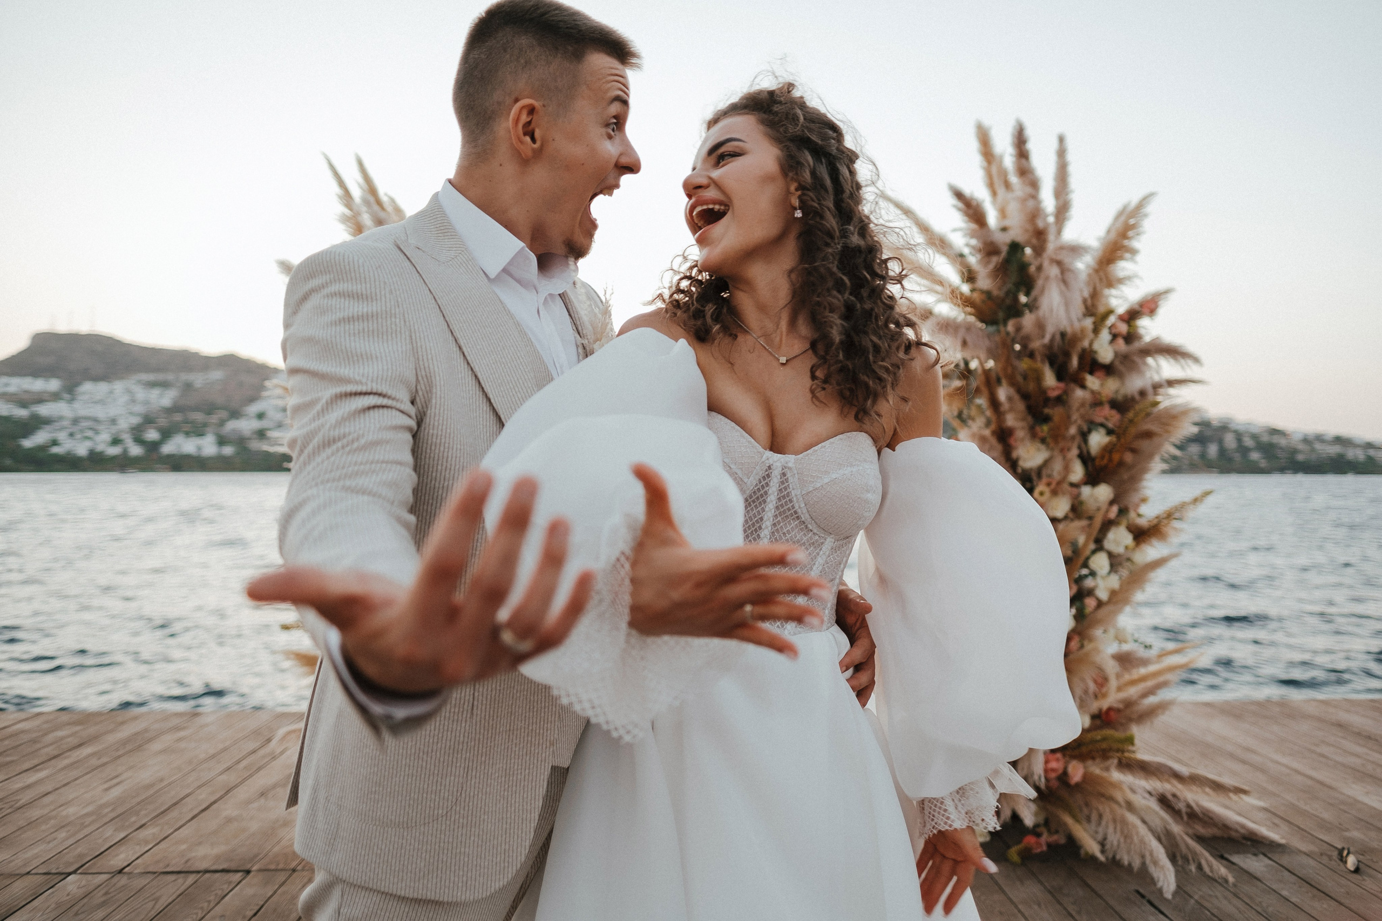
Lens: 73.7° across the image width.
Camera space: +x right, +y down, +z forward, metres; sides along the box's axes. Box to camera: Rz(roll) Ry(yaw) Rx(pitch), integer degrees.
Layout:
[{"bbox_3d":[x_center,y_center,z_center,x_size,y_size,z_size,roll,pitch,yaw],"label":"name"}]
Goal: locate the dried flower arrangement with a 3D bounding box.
[{"bbox_3d":[1.340,0.075,3.170,1.350,2.420,0.980,0,-1,9],"label":"dried flower arrangement"}]

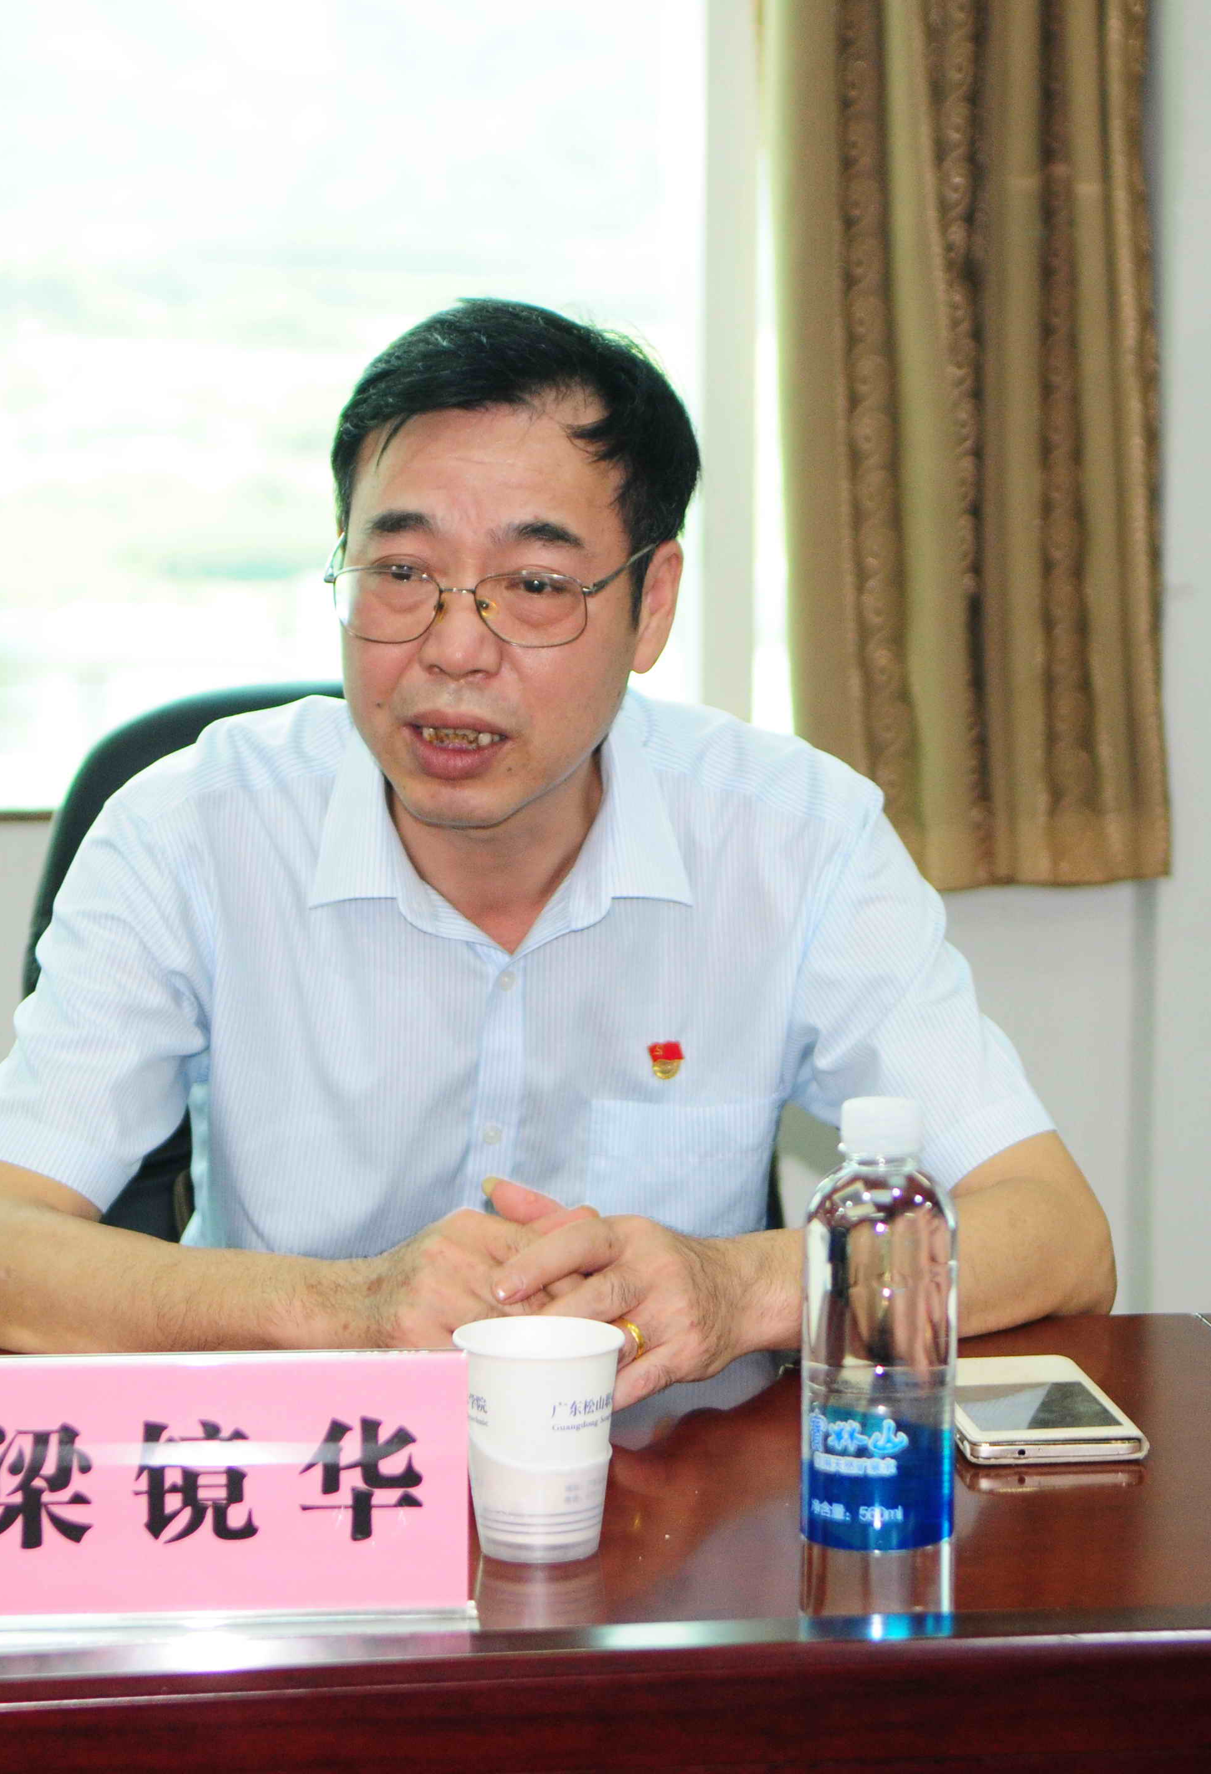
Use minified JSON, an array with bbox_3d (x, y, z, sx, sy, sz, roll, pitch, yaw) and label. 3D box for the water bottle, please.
[{"bbox_3d":[0.112,0.190,2.024,0.063,0.210,0.063,0,9,0],"label":"water bottle"}]

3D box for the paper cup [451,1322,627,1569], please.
[{"bbox_3d":[-0.028,0.237,2.110,0.073,0.092,0.073,0,9,0],"label":"paper cup"}]

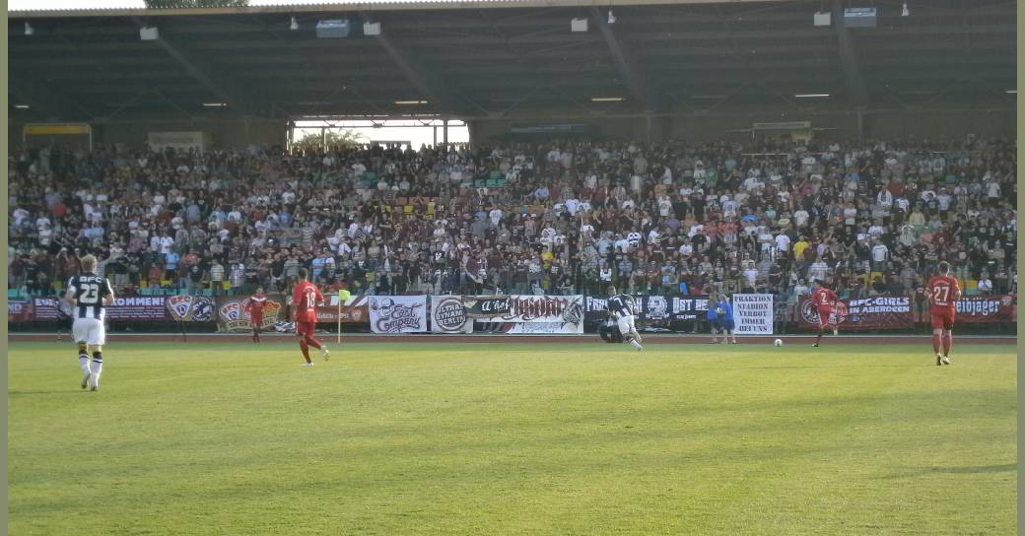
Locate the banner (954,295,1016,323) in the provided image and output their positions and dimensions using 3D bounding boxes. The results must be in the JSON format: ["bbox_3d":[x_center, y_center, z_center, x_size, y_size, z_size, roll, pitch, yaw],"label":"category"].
[{"bbox_3d":[15.108,1.340,84.563,2.702,0.904,0.050,0,-1,11],"label":"banner"}]

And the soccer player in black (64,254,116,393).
[{"bbox_3d":[-5.675,0.737,34.600,0.660,1.830,0.500,0,-1,2],"label":"soccer player in black"}]

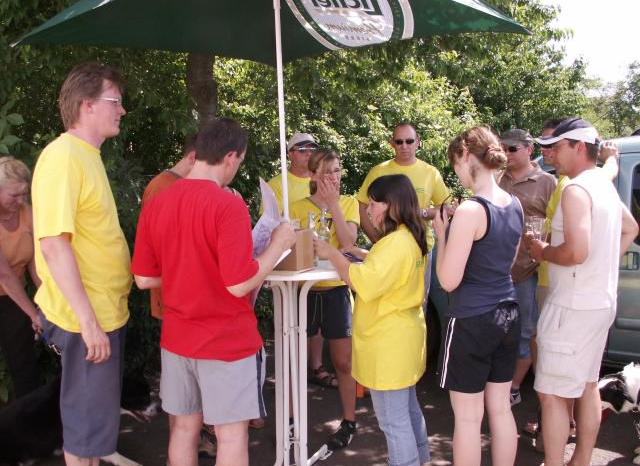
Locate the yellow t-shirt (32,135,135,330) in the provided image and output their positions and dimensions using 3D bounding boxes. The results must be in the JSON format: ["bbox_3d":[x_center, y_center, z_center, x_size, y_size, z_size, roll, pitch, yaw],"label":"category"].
[{"bbox_3d":[-0.870,-0.002,2.380,0.340,0.720,0.500,-1,6,-7],"label":"yellow t-shirt"}]

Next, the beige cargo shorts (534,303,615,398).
[{"bbox_3d":[1.227,0.557,3.120,0.350,0.500,0.420,3,7,28],"label":"beige cargo shorts"}]

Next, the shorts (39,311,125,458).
[{"bbox_3d":[-0.870,0.539,2.380,0.310,0.560,0.400,-1,6,-9],"label":"shorts"}]

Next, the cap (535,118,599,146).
[{"bbox_3d":[1.139,-0.467,2.991,0.280,0.140,0.180,1,5,20],"label":"cap"}]

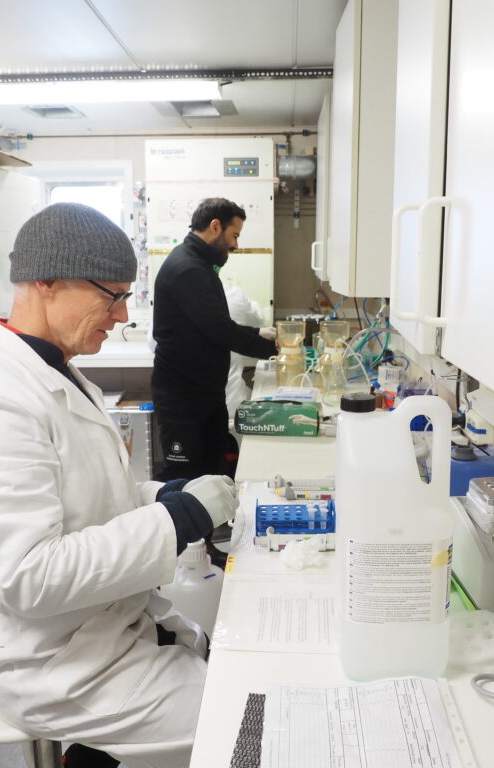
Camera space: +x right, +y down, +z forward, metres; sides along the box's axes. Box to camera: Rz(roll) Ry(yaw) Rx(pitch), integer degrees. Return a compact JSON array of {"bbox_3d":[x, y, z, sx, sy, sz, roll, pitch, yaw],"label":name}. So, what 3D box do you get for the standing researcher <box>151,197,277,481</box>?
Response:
[{"bbox_3d":[-0.117,0.127,2.811,0.460,1.680,0.490,0,11,0],"label":"standing researcher"}]

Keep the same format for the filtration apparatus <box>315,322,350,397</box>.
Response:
[{"bbox_3d":[0.336,-0.098,2.704,0.115,0.275,0.115,0,11,3],"label":"filtration apparatus"}]

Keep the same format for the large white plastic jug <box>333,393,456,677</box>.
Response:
[{"bbox_3d":[0.190,0.193,0.923,0.137,0.360,0.125,0,11,0],"label":"large white plastic jug"}]

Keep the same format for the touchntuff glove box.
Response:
[{"bbox_3d":[0.101,0.104,2.165,0.243,0.079,0.124,1,11,10],"label":"touchntuff glove box"}]

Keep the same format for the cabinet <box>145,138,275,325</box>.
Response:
[{"bbox_3d":[-0.170,-0.764,3.910,0.640,1.030,0.550,0,11,3],"label":"cabinet"}]

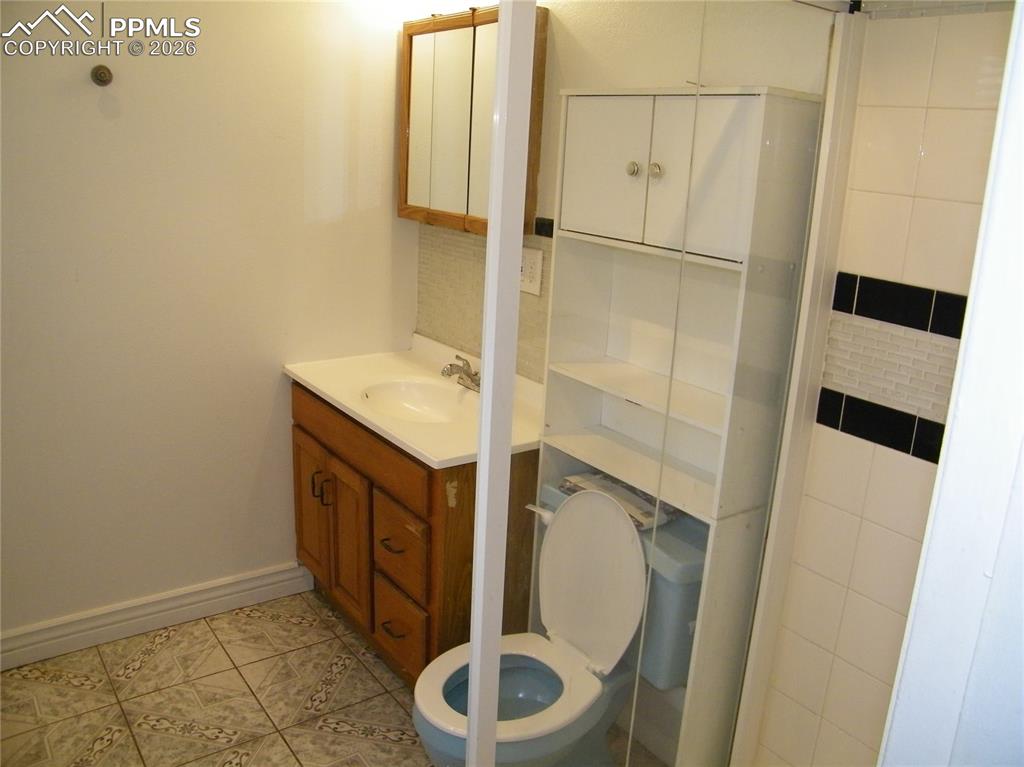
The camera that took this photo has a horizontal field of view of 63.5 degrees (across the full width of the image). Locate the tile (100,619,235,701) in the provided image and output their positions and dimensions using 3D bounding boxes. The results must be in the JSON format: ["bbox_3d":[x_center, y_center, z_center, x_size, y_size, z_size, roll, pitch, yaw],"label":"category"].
[{"bbox_3d":[-1.021,0.814,2.448,0.317,0.006,0.317,-8,19,-35],"label":"tile"}]

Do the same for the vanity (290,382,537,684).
[{"bbox_3d":[-0.271,0.431,2.507,0.480,0.782,0.934,-8,19,-35],"label":"vanity"}]

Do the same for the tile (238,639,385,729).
[{"bbox_3d":[-0.579,0.856,2.384,0.317,0.006,0.317,-8,19,-35],"label":"tile"}]

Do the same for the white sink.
[{"bbox_3d":[-0.287,0.103,2.374,0.264,0.133,0.462,-8,19,-35],"label":"white sink"}]

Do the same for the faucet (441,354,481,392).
[{"bbox_3d":[-0.137,-0.032,2.451,0.164,0.108,0.162,-8,19,-35],"label":"faucet"}]

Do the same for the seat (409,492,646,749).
[{"bbox_3d":[0.013,0.459,1.726,0.428,0.426,0.349,-8,19,-35],"label":"seat"}]

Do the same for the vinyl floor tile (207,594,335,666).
[{"bbox_3d":[-0.763,0.779,2.630,0.317,0.006,0.317,-8,19,-35],"label":"vinyl floor tile"}]

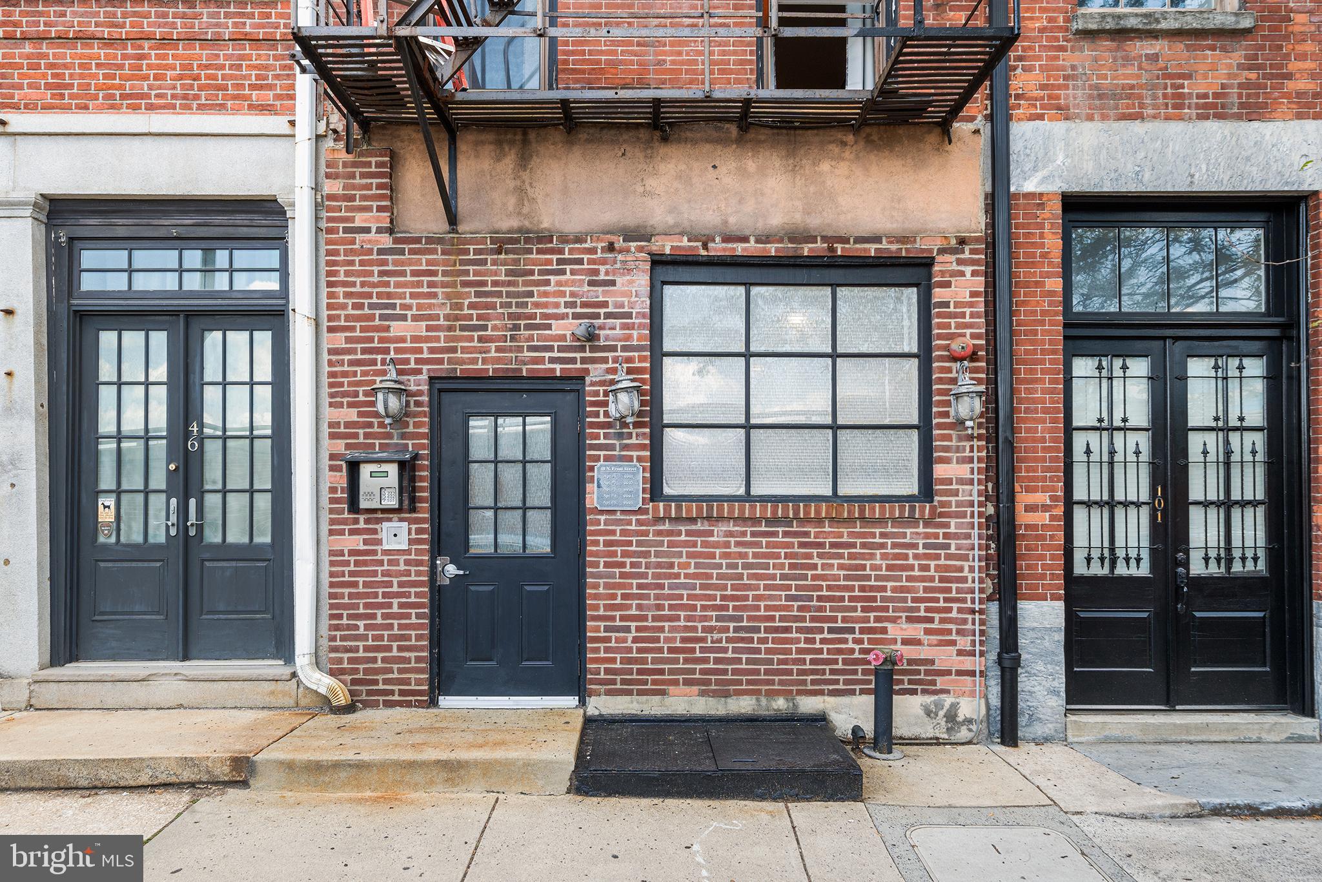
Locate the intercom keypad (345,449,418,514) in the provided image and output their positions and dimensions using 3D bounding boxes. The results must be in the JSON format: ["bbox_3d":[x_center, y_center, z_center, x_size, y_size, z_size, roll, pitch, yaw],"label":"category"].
[{"bbox_3d":[-1.768,0.258,5.572,0.423,0.390,0.185,0,-1,0],"label":"intercom keypad"}]

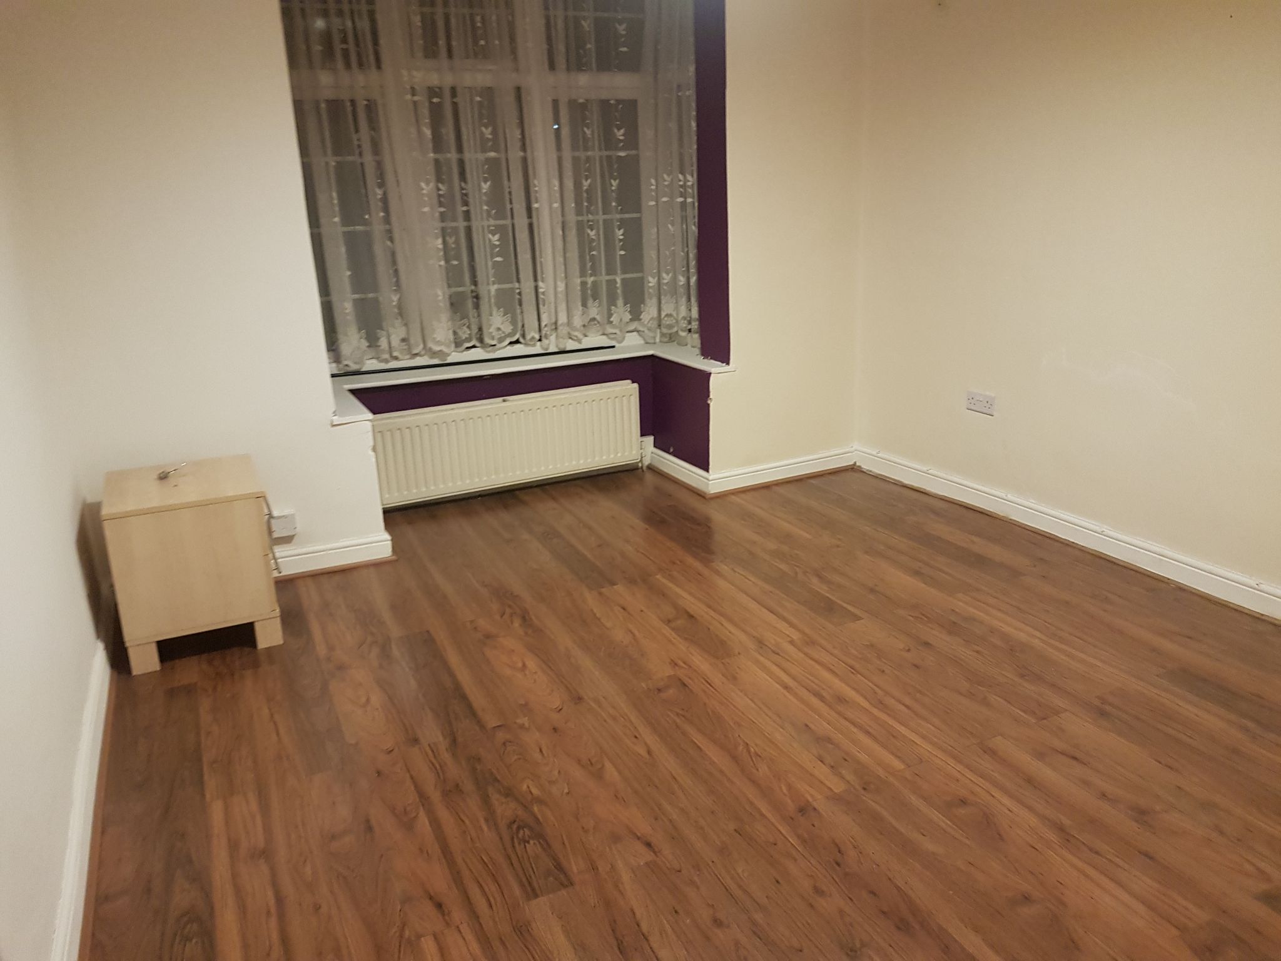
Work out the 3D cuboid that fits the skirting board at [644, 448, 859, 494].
[{"bbox_3d":[0.556,-0.114,4.761,0.851,0.104,0.616,-10,18,-24],"label":"skirting board"}]

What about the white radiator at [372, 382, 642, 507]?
[{"bbox_3d":[-0.597,-0.183,4.423,1.269,0.386,0.098,-10,18,-24],"label":"white radiator"}]

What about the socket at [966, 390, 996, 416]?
[{"bbox_3d":[1.393,-0.319,3.942,0.012,0.086,0.146,-10,18,-24],"label":"socket"}]

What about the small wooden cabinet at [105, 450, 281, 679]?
[{"bbox_3d":[-1.452,0.247,3.150,0.450,0.506,0.529,-10,18,-24],"label":"small wooden cabinet"}]

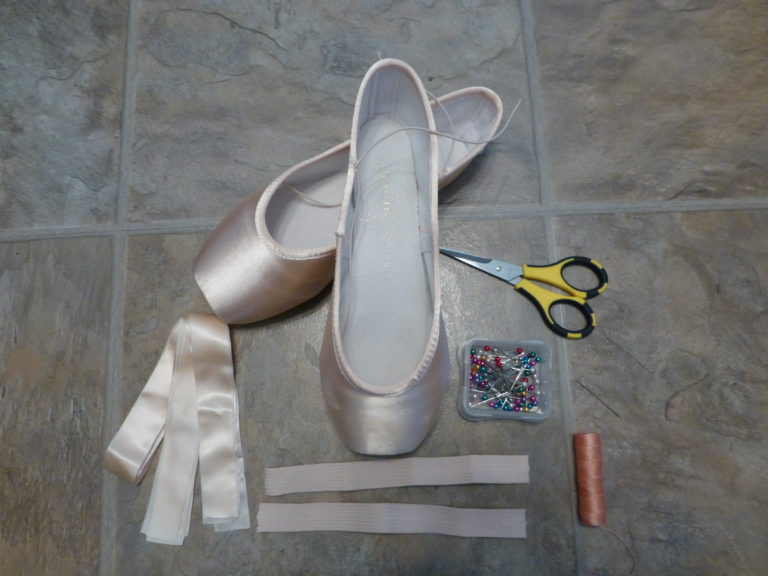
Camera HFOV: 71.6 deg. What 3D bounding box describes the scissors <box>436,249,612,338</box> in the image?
[{"bbox_3d":[0.092,-0.008,0.372,0.124,0.011,0.059,19,81,5],"label":"scissors"}]

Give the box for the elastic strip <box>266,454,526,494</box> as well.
[{"bbox_3d":[0.009,0.125,0.354,0.176,0.003,0.018,-3,80,1],"label":"elastic strip"}]

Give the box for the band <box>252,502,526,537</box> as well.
[{"bbox_3d":[0.005,0.153,0.349,0.176,0.003,0.018,1,80,2],"label":"band"}]

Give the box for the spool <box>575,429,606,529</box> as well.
[{"bbox_3d":[0.134,0.123,0.344,0.016,0.016,0.056,1,80,2],"label":"spool"}]

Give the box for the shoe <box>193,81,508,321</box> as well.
[{"bbox_3d":[-0.024,-0.058,0.363,0.232,0.060,0.081,-32,81,-6],"label":"shoe"}]

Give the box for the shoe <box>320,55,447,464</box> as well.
[{"bbox_3d":[-0.001,-0.005,0.325,0.081,0.060,0.232,0,92,2],"label":"shoe"}]

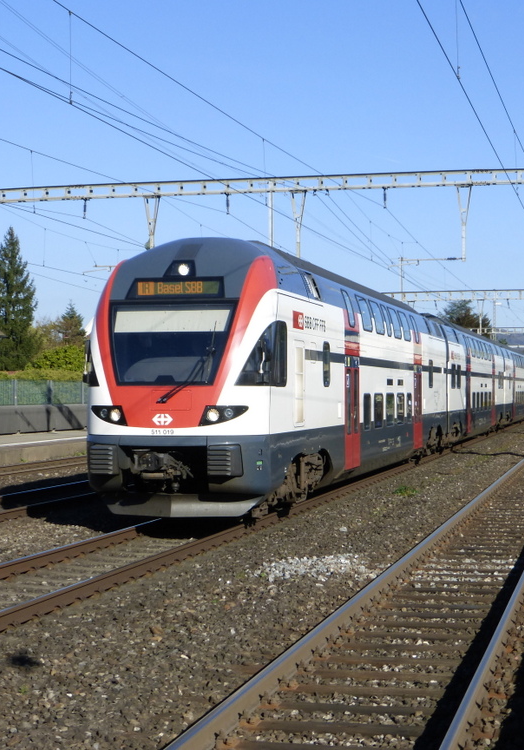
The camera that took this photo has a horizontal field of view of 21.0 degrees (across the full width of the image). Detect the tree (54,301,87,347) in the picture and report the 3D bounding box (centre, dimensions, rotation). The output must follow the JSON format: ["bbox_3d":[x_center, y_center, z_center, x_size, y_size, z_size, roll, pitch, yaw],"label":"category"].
[{"bbox_3d":[-18.670,-2.143,138.000,4.000,10.241,4.000,0,-1,0],"label":"tree"}]

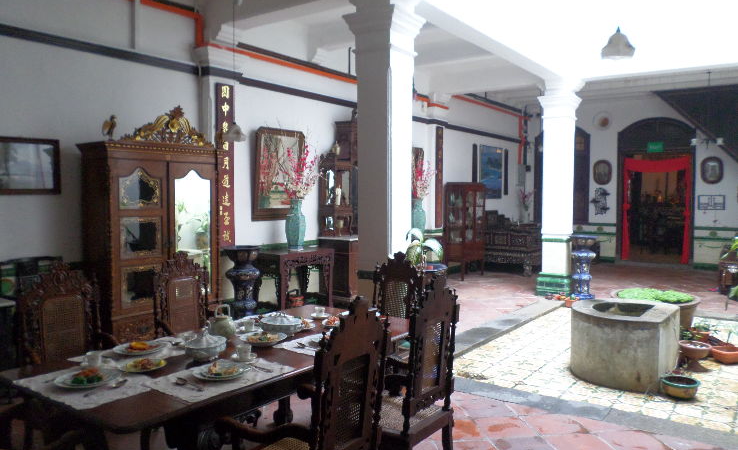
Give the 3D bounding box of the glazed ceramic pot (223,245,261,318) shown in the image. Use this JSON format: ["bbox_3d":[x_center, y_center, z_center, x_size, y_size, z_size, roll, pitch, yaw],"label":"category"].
[{"bbox_3d":[-1.342,0.704,5.603,0.400,0.930,0.400,1,4,0],"label":"glazed ceramic pot"}]

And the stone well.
[{"bbox_3d":[2.269,1.036,4.807,0.800,0.583,0.990,4,5,37],"label":"stone well"}]

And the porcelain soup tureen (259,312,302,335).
[{"bbox_3d":[-0.465,0.511,2.829,0.200,0.120,0.250,3,4,37],"label":"porcelain soup tureen"}]

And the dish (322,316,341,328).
[{"bbox_3d":[-0.212,0.559,3.128,0.135,0.047,0.135,1,4,0],"label":"dish"}]

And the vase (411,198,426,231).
[{"bbox_3d":[0.785,-0.147,8.400,0.250,0.580,0.250,1,4,0],"label":"vase"}]

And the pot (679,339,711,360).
[{"bbox_3d":[3.036,1.169,4.965,0.305,0.145,0.305,3,4,37],"label":"pot"}]

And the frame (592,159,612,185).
[{"bbox_3d":[5.107,-1.147,11.646,0.391,0.544,0.050,4,5,37],"label":"frame"}]

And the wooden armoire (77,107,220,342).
[{"bbox_3d":[-2.070,0.037,5.163,0.600,2.330,1.200,3,4,37],"label":"wooden armoire"}]

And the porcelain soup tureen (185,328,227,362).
[{"bbox_3d":[-0.737,0.523,2.401,0.190,0.140,0.210,3,4,37],"label":"porcelain soup tureen"}]

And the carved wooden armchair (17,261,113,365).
[{"bbox_3d":[-1.520,0.774,2.769,0.560,1.130,0.520,3,4,37],"label":"carved wooden armchair"}]

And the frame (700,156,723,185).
[{"bbox_3d":[6.726,-1.062,10.435,0.368,0.536,0.050,4,5,37],"label":"frame"}]

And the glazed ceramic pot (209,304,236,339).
[{"bbox_3d":[-0.779,0.511,2.852,0.155,0.168,0.138,2,4,21],"label":"glazed ceramic pot"}]

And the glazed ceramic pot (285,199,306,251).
[{"bbox_3d":[-0.845,-0.021,6.178,0.250,0.590,0.250,4,5,37],"label":"glazed ceramic pot"}]

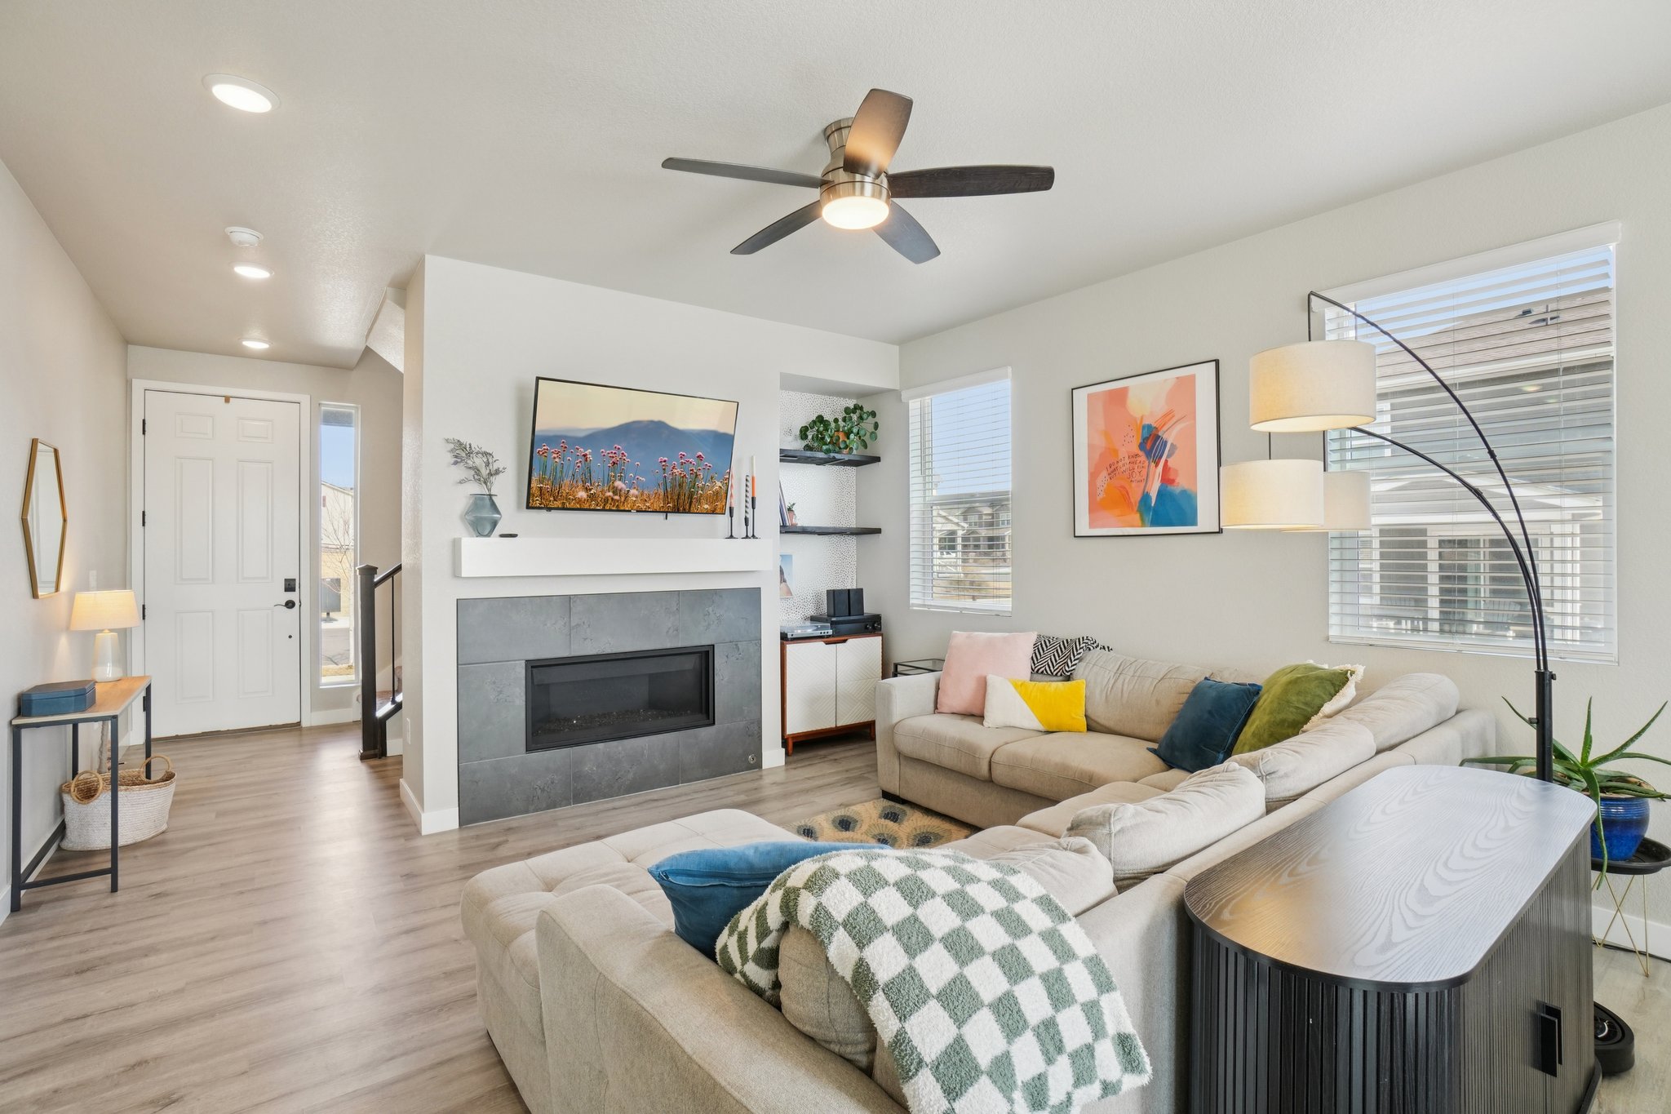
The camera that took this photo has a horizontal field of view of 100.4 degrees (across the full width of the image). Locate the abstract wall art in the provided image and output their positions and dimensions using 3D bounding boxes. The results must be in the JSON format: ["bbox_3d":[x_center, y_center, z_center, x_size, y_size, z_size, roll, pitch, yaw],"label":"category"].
[{"bbox_3d":[1.584,-0.525,3.610,0.031,0.839,0.785,0,0,-40],"label":"abstract wall art"}]

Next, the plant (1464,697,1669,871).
[{"bbox_3d":[2.380,0.710,2.200,0.420,0.500,0.520,-1,0,-41],"label":"plant"}]

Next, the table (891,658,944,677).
[{"bbox_3d":[0.647,0.975,4.270,0.370,0.620,0.420,-1,0,-37],"label":"table"}]

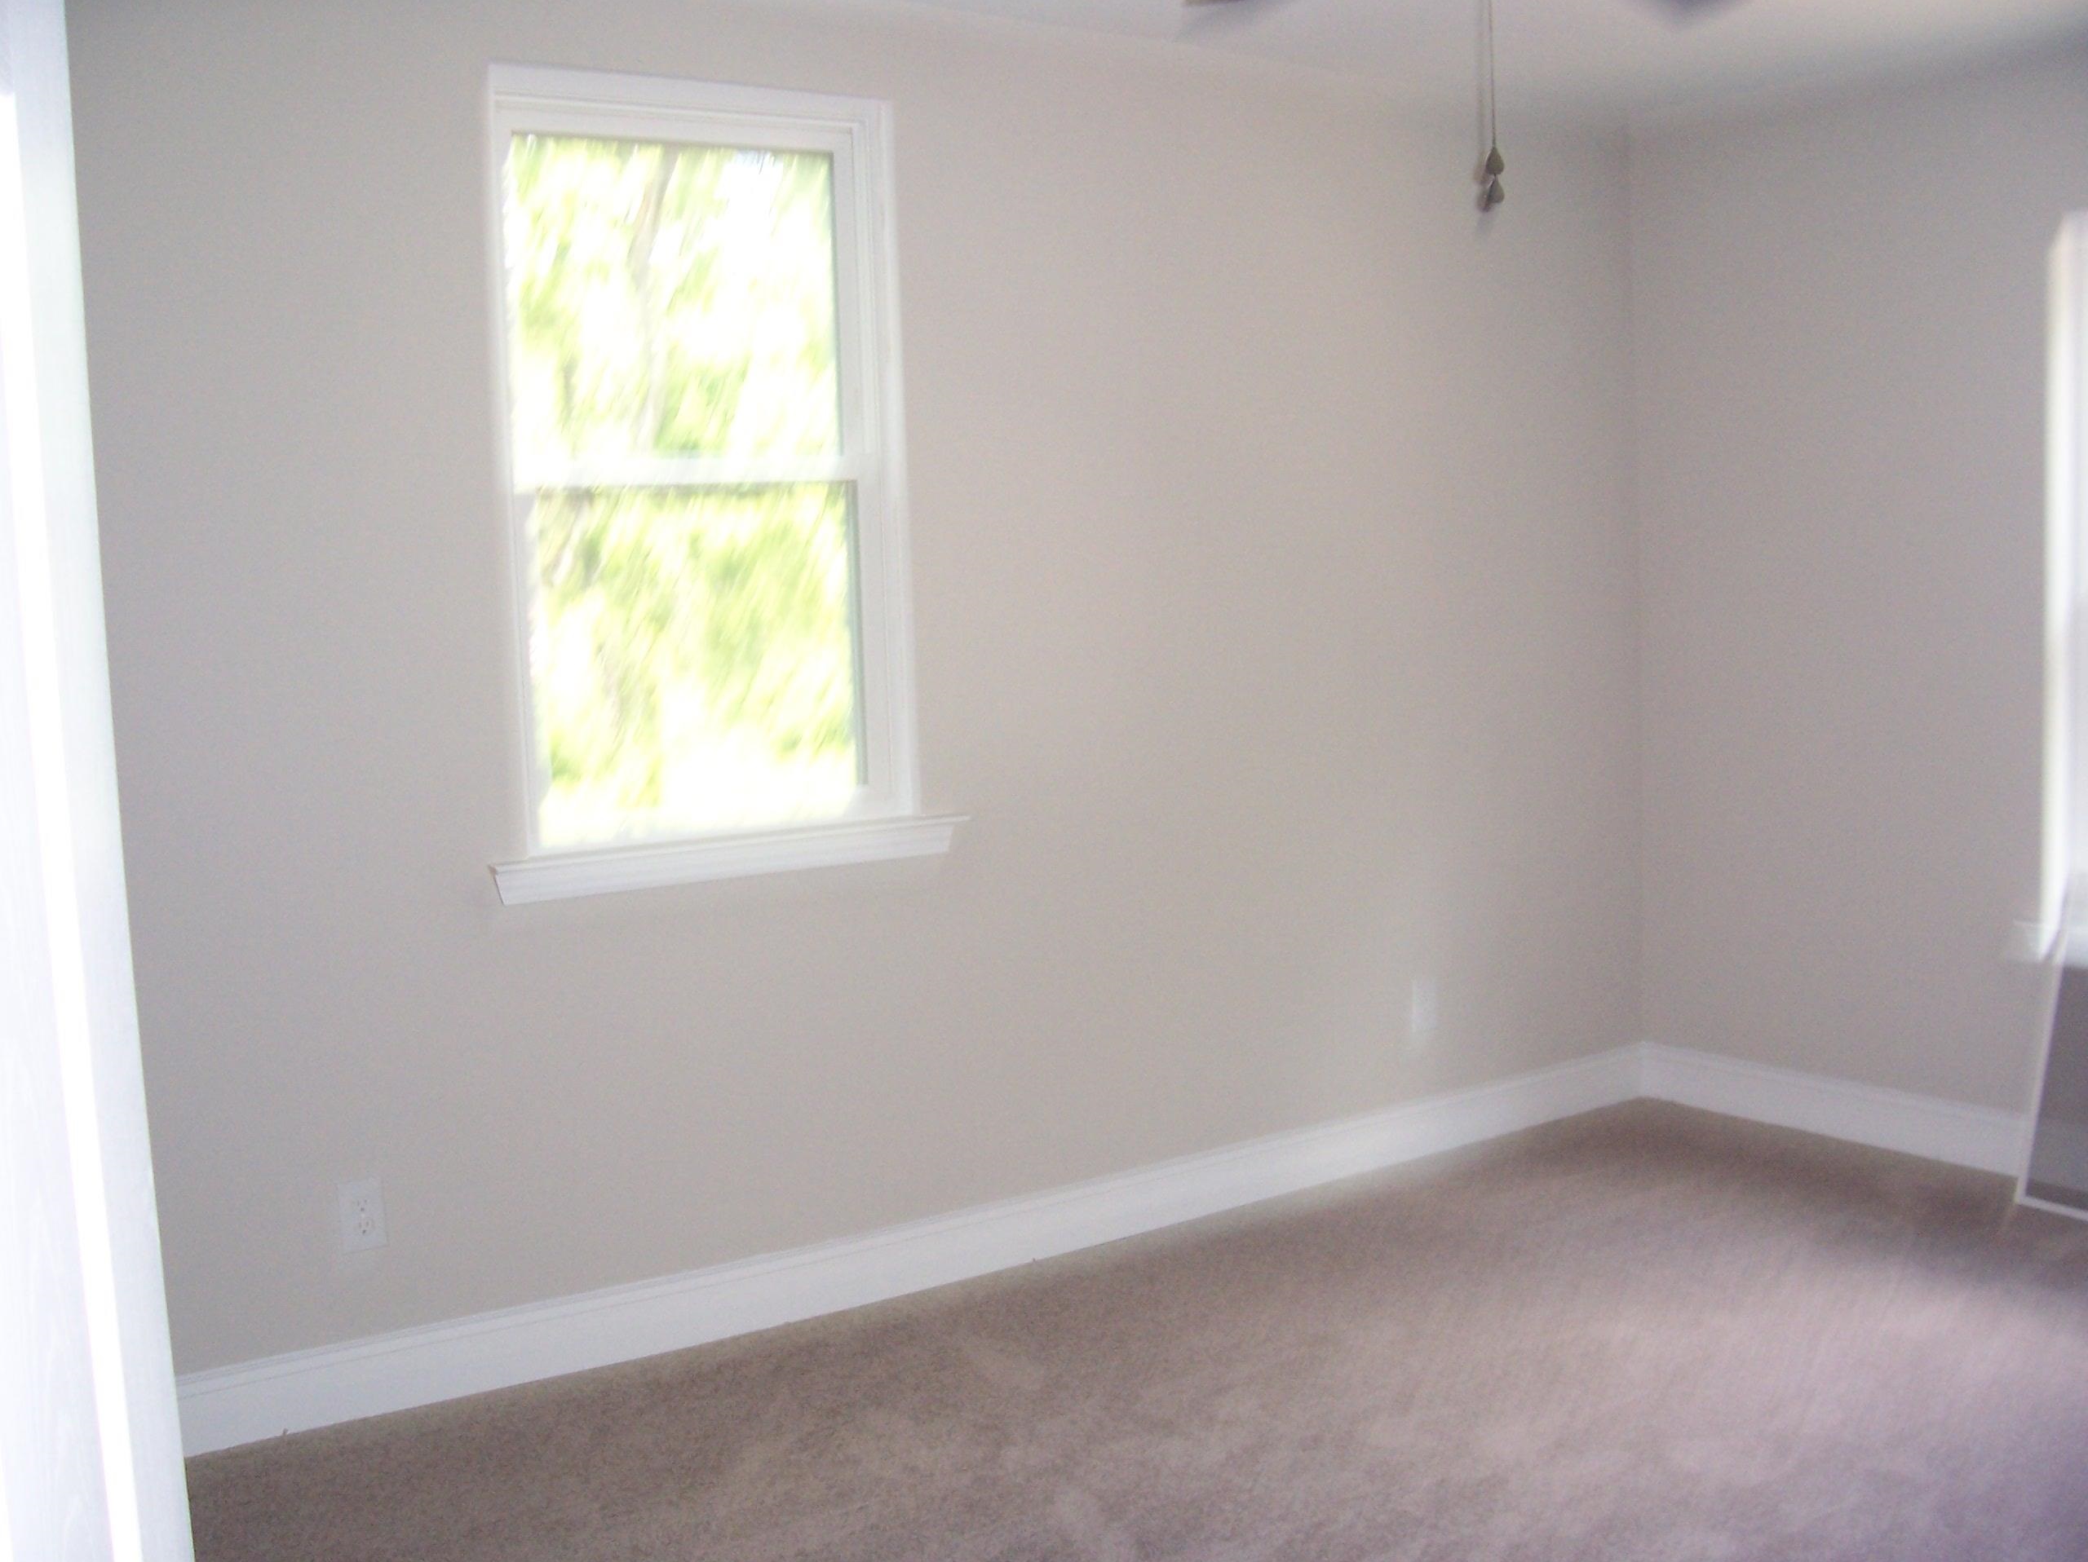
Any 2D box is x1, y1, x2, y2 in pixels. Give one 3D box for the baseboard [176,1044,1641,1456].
[{"bbox_3d":[0.041,0.862,4.078,3.415,0.133,0.020,-6,6,-33],"label":"baseboard"}]

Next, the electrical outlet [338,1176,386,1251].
[{"bbox_3d":[-1.099,0.705,3.314,0.073,0.117,0.010,-6,6,-33],"label":"electrical outlet"}]

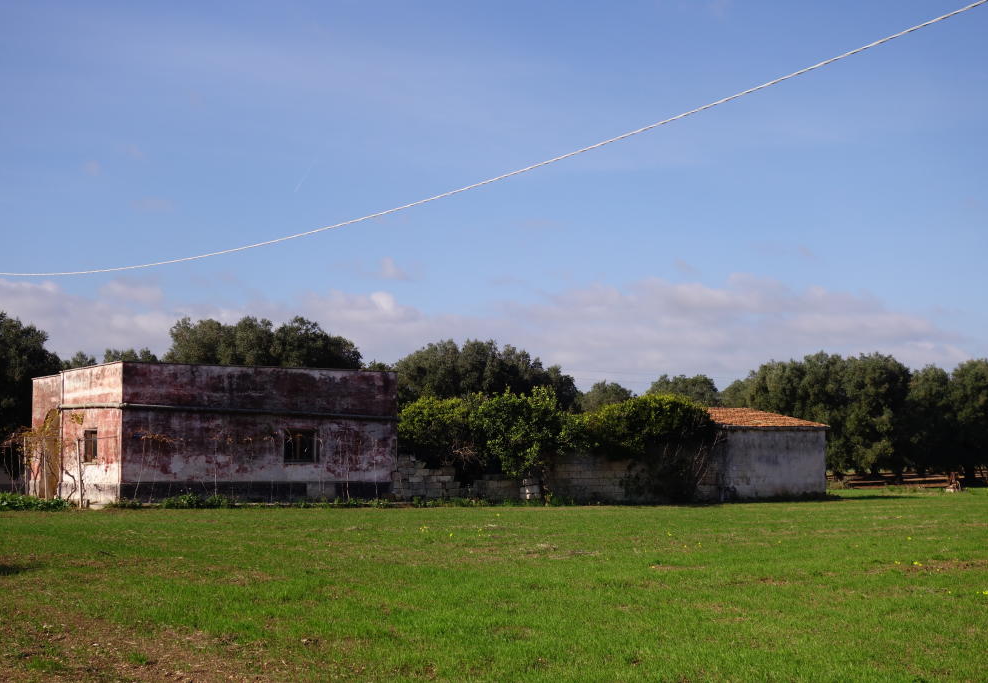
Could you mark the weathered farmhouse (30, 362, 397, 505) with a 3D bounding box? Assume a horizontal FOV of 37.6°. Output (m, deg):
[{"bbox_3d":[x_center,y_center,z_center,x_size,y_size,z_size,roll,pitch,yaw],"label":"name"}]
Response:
[{"bbox_3d":[-11.520,3.830,58.160,10.750,4.950,12.200,3,-6,-31],"label":"weathered farmhouse"}]

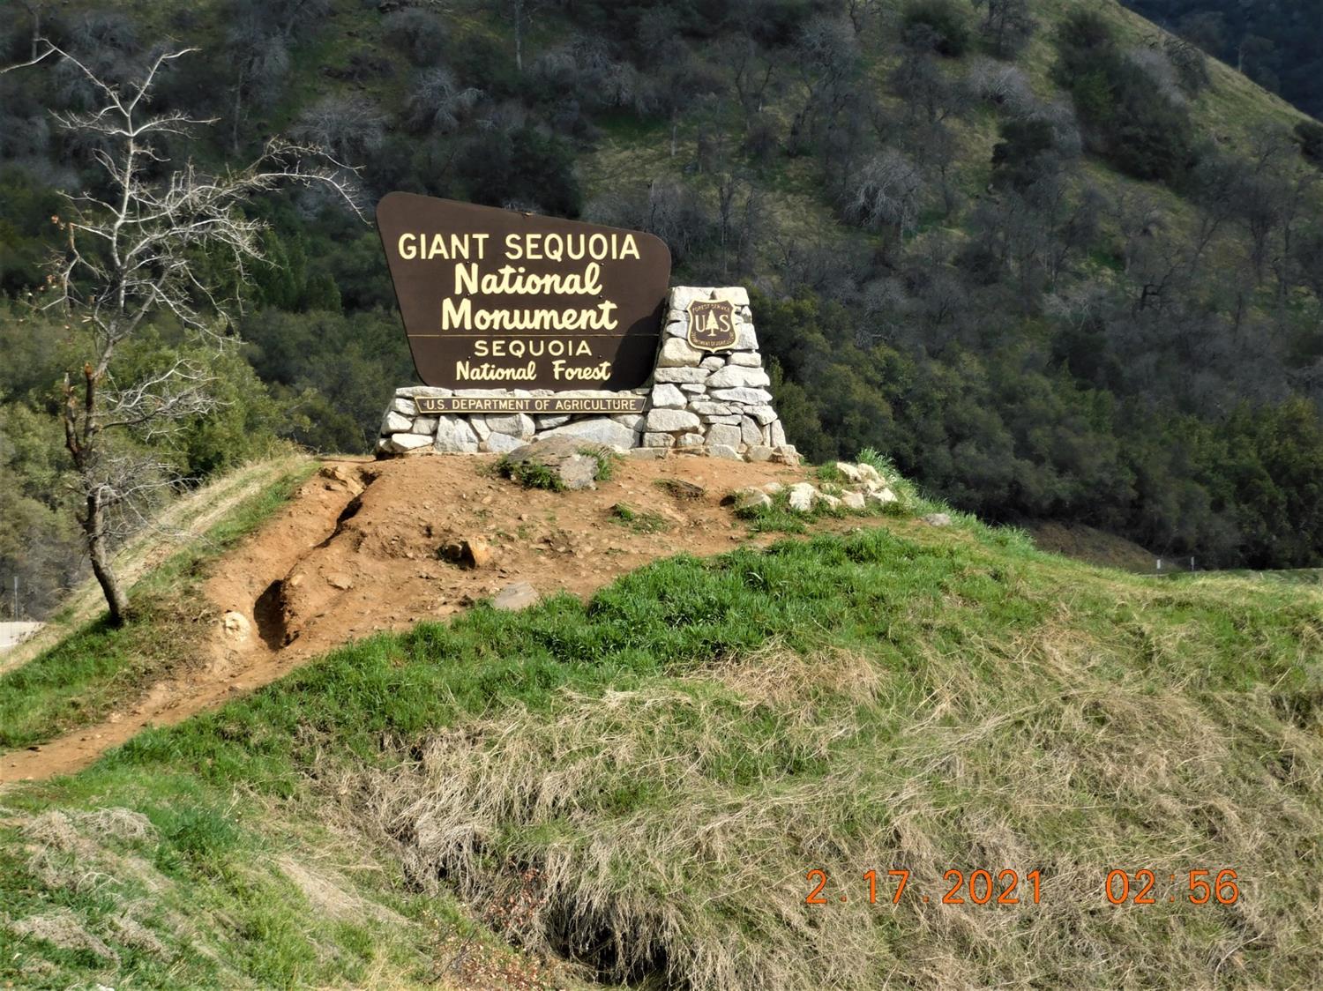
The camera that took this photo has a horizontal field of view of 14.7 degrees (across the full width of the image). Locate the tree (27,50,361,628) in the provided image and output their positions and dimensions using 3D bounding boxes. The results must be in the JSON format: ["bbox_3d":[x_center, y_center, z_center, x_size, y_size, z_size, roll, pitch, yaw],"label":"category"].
[{"bbox_3d":[-4.197,-1.455,46.200,2.950,5.200,2.600,0,-1,0],"label":"tree"}]

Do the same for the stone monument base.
[{"bbox_3d":[-0.710,-1.134,48.200,3.880,1.640,0.950,0,-1,-8],"label":"stone monument base"}]

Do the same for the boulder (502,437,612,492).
[{"bbox_3d":[-0.968,-0.283,46.800,1.000,0.420,0.700,0,-1,0],"label":"boulder"}]

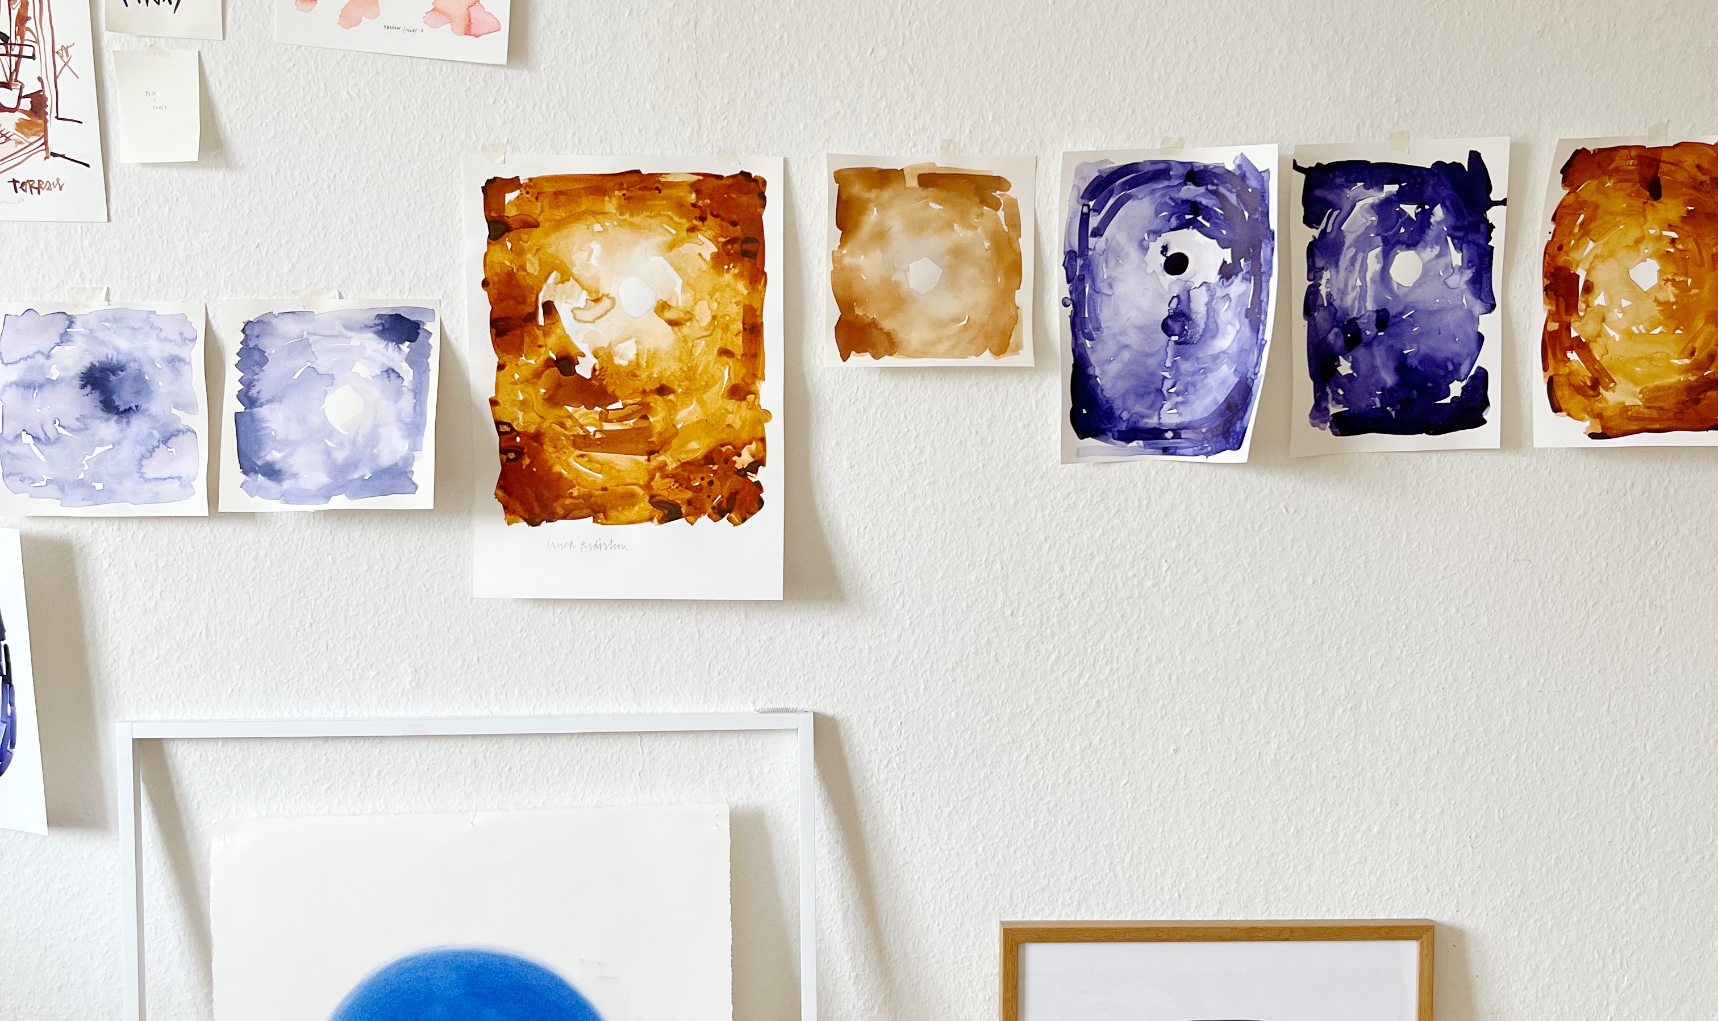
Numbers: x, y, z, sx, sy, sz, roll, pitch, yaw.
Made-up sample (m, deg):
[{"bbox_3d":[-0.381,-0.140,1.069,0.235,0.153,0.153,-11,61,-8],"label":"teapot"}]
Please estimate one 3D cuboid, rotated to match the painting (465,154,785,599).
[{"bbox_3d":[-0.219,-0.120,1.628,0.297,0.418,0.012,0,10,-2],"label":"painting"}]

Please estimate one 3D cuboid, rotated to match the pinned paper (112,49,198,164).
[{"bbox_3d":[-0.638,-0.368,1.570,0.075,0.099,0.012,0,10,-2],"label":"pinned paper"}]

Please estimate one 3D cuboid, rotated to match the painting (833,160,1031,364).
[{"bbox_3d":[0.068,-0.233,1.619,0.197,0.197,0.012,0,10,-2],"label":"painting"}]

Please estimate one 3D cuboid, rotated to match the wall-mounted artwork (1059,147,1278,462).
[{"bbox_3d":[0.290,-0.192,1.630,0.202,0.298,0.020,0,10,-2],"label":"wall-mounted artwork"}]

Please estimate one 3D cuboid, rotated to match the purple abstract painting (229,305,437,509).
[{"bbox_3d":[-0.498,-0.098,1.619,0.200,0.200,0.015,2,9,-2],"label":"purple abstract painting"}]

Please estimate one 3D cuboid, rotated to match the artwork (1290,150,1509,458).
[{"bbox_3d":[0.515,-0.202,1.640,0.205,0.295,0.015,-2,10,-2],"label":"artwork"}]

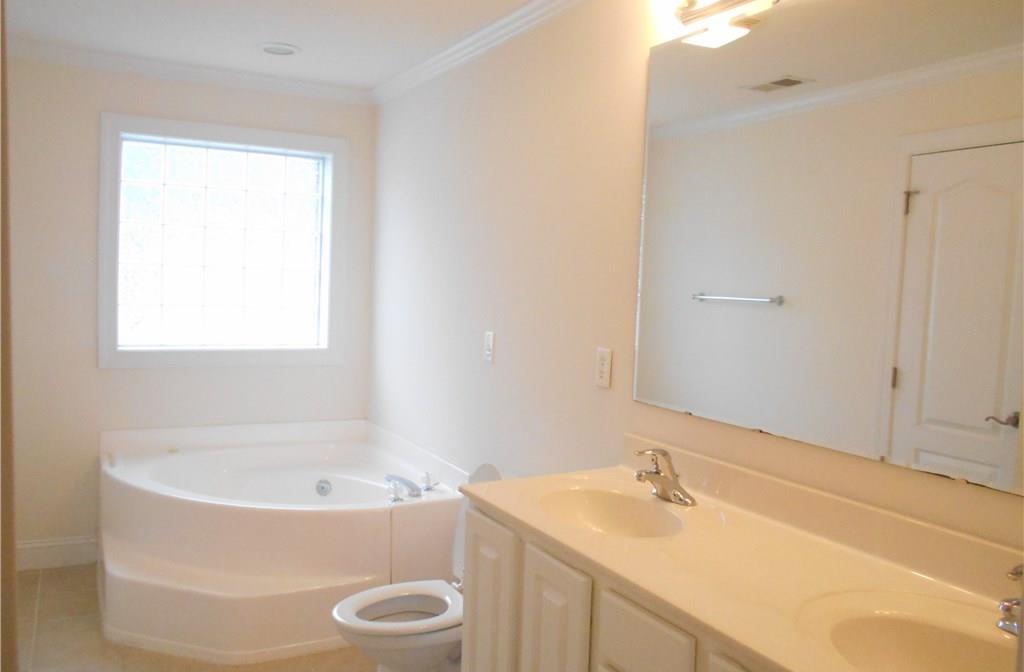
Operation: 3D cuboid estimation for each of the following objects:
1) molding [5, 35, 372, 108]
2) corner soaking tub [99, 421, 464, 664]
[{"bbox_3d":[-1.524,-1.292,3.810,1.793,0.075,0.067,-1,5,-28],"label":"molding"},{"bbox_3d":[-1.115,0.844,3.523,1.357,0.643,1.302,0,5,-28],"label":"corner soaking tub"}]

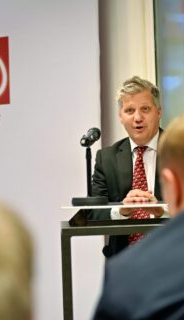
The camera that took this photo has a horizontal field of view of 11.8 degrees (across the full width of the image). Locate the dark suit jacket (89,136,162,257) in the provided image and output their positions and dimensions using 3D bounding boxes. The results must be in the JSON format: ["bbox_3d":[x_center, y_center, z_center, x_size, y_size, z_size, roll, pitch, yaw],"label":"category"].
[{"bbox_3d":[0.243,0.230,3.460,0.500,0.680,0.380,-3,-2,16],"label":"dark suit jacket"}]

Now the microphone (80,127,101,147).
[{"bbox_3d":[-0.007,-0.082,3.270,0.056,0.060,0.150,-3,11,20],"label":"microphone"}]

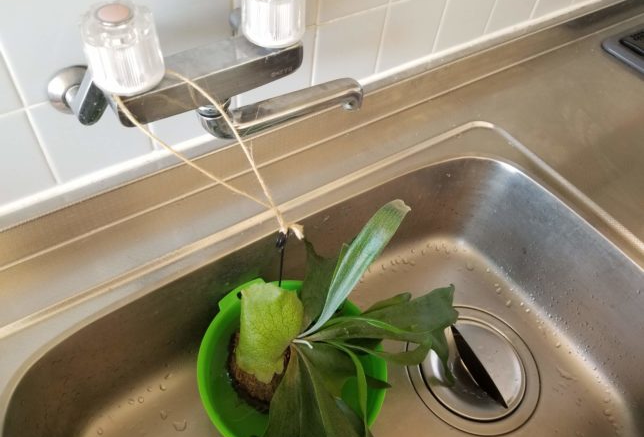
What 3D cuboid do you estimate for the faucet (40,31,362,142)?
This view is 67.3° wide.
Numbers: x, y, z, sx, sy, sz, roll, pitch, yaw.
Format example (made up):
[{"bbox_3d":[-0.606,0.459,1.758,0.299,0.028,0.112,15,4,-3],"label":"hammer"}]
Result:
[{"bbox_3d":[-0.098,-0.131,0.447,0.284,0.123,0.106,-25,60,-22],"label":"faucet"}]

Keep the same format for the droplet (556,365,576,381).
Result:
[{"bbox_3d":[0.329,0.208,0.650,0.028,0.003,0.013,35,58,19],"label":"droplet"}]

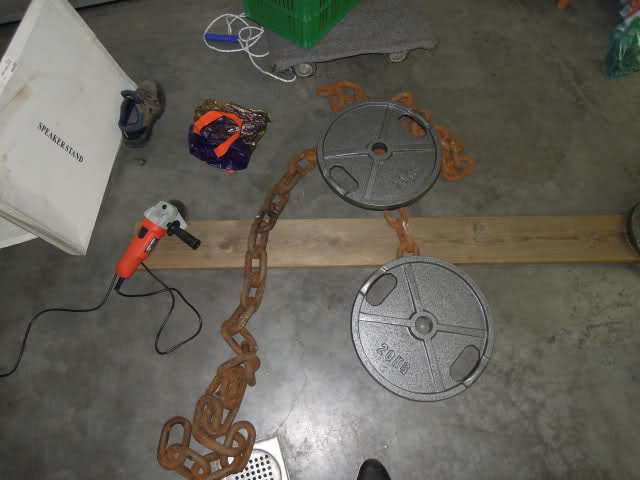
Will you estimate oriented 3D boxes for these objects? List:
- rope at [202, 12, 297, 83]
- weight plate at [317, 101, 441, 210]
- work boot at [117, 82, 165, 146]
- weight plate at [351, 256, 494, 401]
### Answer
[{"bbox_3d":[-0.306,-0.840,1.919,0.400,0.040,0.380,-1,67,0],"label":"rope"},{"bbox_3d":[0.219,-0.314,1.647,0.450,0.040,0.450,0,67,1],"label":"weight plate"},{"bbox_3d":[-0.704,-0.528,1.750,0.110,0.115,0.290,7,68,3],"label":"work boot"},{"bbox_3d":[0.325,0.276,1.422,0.450,0.040,0.450,0,75,-2],"label":"weight plate"}]

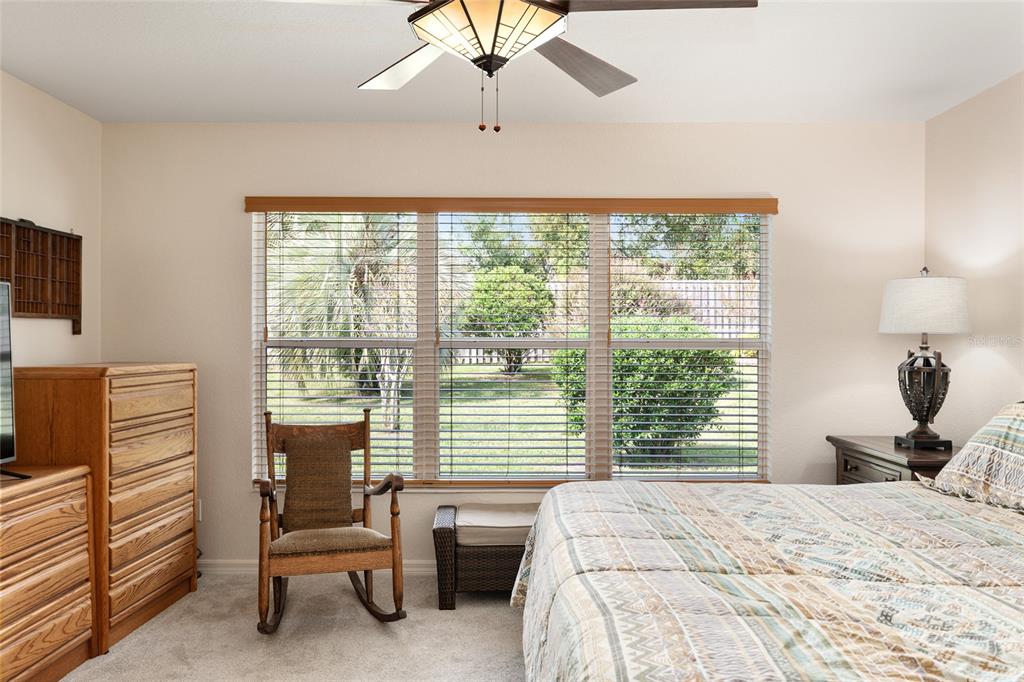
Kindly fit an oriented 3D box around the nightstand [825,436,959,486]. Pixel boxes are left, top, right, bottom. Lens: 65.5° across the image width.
[{"bbox_3d":[1.940,0.885,3.815,0.520,0.755,0.870,0,0,0],"label":"nightstand"}]

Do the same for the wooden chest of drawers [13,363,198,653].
[{"bbox_3d":[-1.845,0.688,3.630,0.460,1.155,0.800,0,0,3],"label":"wooden chest of drawers"}]

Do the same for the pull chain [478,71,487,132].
[{"bbox_3d":[-0.077,-0.623,2.070,0.018,0.160,0.018,0,0,0],"label":"pull chain"}]

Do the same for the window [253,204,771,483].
[{"bbox_3d":[0.000,0.013,4.340,2.810,1.510,0.110,0,0,0],"label":"window"}]

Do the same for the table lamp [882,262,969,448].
[{"bbox_3d":[1.977,0.076,3.820,0.390,0.867,0.390,0,0,0],"label":"table lamp"}]

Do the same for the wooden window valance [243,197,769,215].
[{"bbox_3d":[0.000,-0.722,4.265,2.830,0.088,0.090,0,0,0],"label":"wooden window valance"}]

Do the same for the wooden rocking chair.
[{"bbox_3d":[-0.840,0.806,3.610,0.620,0.930,0.840,0,0,-17],"label":"wooden rocking chair"}]

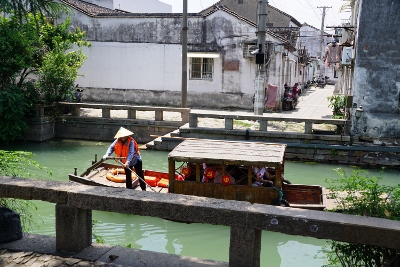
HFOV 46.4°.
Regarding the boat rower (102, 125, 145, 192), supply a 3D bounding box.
[{"bbox_3d":[-1.727,0.619,10.830,0.720,1.560,0.680,8,13,32],"label":"boat rower"}]

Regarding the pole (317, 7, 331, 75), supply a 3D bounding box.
[{"bbox_3d":[9.513,-6.708,36.369,1.150,6.090,0.300,4,12,17],"label":"pole"}]

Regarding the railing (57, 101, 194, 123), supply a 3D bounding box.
[{"bbox_3d":[-2.719,-0.773,16.516,4.960,0.500,0.270,3,12,13],"label":"railing"}]

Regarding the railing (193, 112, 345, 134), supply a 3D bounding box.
[{"bbox_3d":[2.052,-0.309,14.448,4.860,0.500,0.270,3,12,14],"label":"railing"}]

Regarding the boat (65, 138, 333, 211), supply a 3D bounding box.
[{"bbox_3d":[0.149,1.010,10.739,6.170,1.450,1.700,3,11,13],"label":"boat"}]

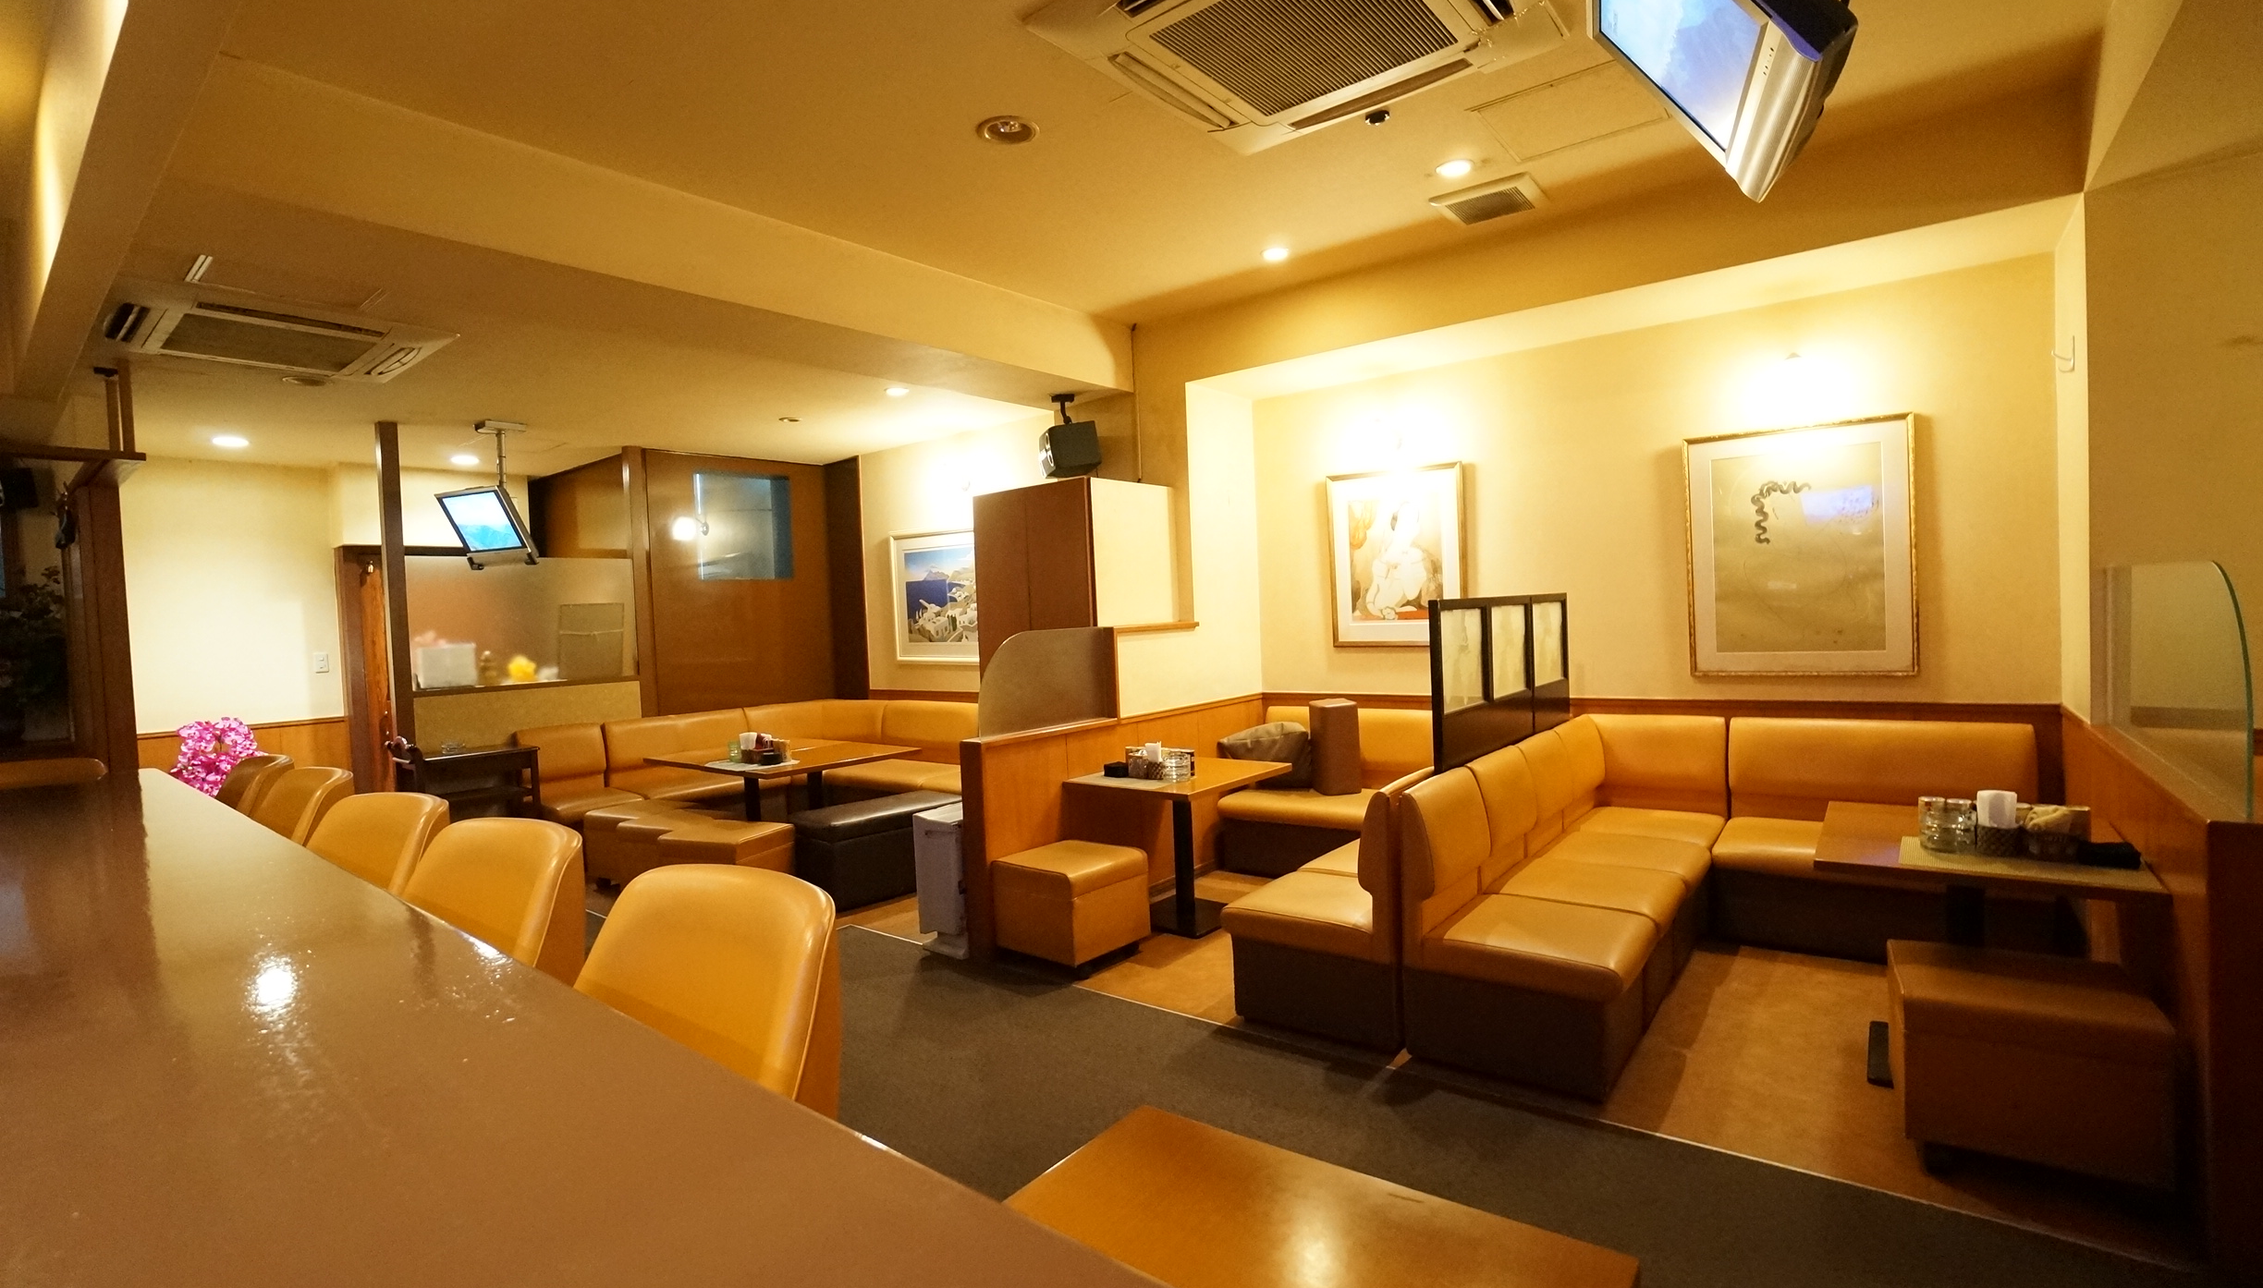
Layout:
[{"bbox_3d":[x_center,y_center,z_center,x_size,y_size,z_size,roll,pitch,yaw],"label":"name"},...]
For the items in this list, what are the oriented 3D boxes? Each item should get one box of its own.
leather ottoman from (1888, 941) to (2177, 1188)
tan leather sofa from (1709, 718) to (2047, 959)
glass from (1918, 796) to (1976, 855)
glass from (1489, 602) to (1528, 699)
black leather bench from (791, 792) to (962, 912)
[{"bbox_3d":[1.920,0.913,2.035,0.390,0.380,0.380,-2,2,34],"label":"leather ottoman"},{"bbox_3d":[2.487,0.667,3.166,0.870,0.755,0.590,-1,2,39],"label":"tan leather sofa"},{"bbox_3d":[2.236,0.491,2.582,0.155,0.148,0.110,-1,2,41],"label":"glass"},{"bbox_3d":[1.471,0.023,3.648,0.020,0.350,0.440,-1,2,38],"label":"glass"},{"bbox_3d":[-1.217,0.986,4.612,0.440,0.385,0.800,-1,2,39],"label":"black leather bench"}]

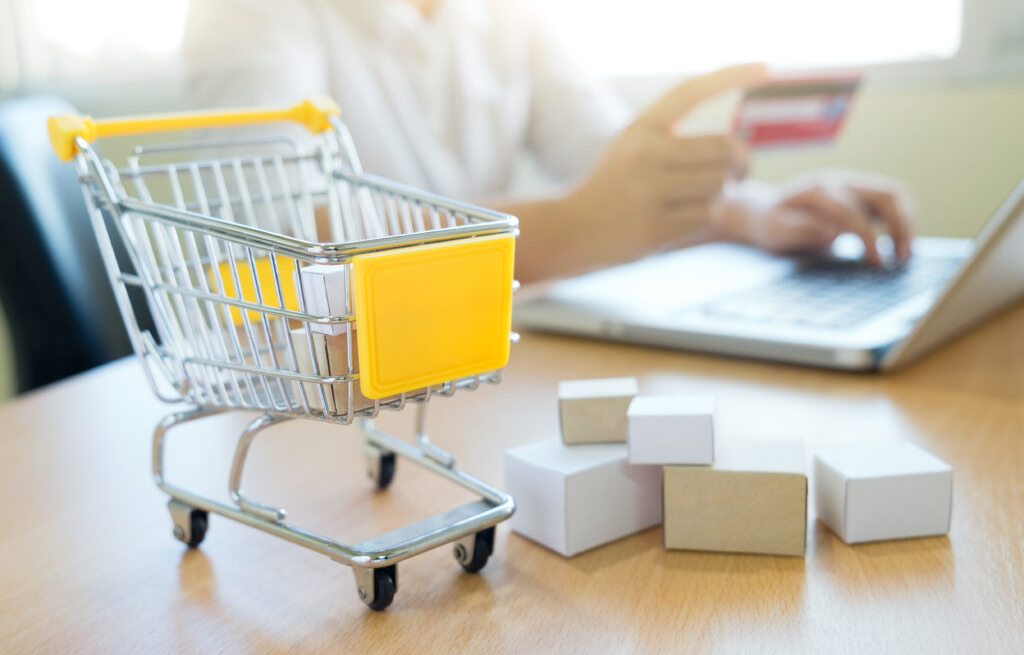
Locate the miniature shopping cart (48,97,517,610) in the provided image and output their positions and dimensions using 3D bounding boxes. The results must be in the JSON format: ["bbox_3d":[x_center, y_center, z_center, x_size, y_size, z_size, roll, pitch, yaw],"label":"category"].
[{"bbox_3d":[-0.056,0.000,0.279,0.089,0.126,0.132,-12,14,-37],"label":"miniature shopping cart"}]

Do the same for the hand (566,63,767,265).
[{"bbox_3d":[0.095,-0.100,0.610,0.120,0.112,0.075,3,13,28],"label":"hand"}]

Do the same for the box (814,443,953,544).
[{"bbox_3d":[0.102,0.046,0.275,0.028,0.018,0.020,-5,11,-6],"label":"box"}]

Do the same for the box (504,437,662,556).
[{"bbox_3d":[0.022,0.046,0.286,0.036,0.023,0.027,-11,14,-34],"label":"box"}]

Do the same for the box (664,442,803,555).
[{"bbox_3d":[0.062,0.046,0.275,0.036,0.023,0.027,0,12,16],"label":"box"}]

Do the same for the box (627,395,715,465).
[{"bbox_3d":[0.045,0.028,0.276,0.022,0.014,0.018,-1,12,13],"label":"box"}]

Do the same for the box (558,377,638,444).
[{"bbox_3d":[0.026,0.025,0.298,0.023,0.014,0.019,-3,11,4],"label":"box"}]

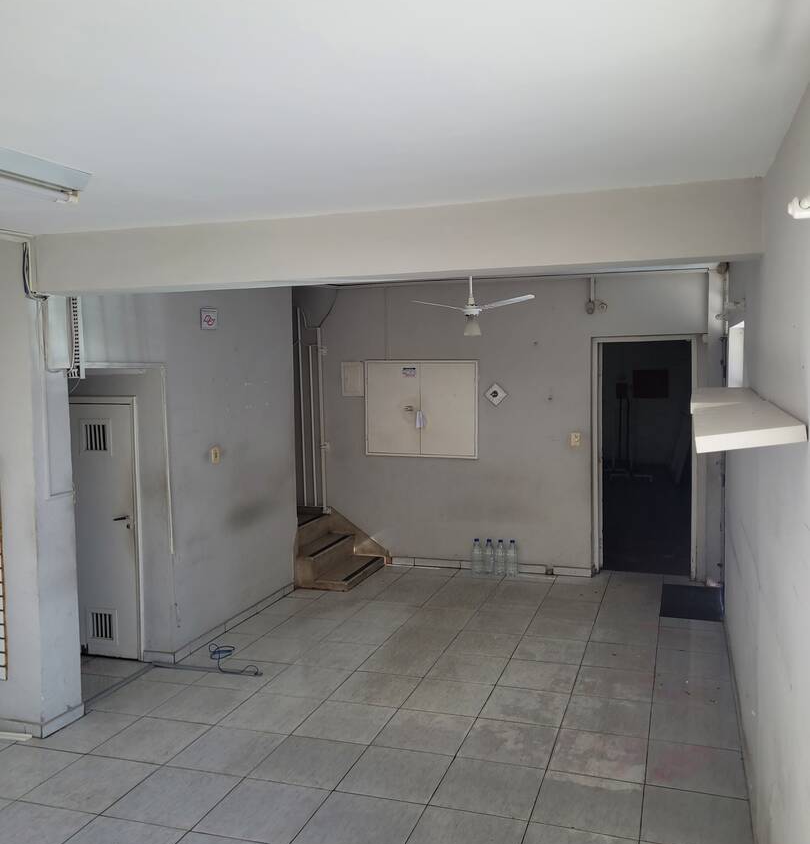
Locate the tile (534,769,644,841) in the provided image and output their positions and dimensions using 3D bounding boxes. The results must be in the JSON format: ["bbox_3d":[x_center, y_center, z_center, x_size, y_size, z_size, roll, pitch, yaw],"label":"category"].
[{"bbox_3d":[0.811,1.669,3.554,0.450,0.010,0.450,0,4,19],"label":"tile"}]

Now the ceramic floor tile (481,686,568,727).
[{"bbox_3d":[0.674,1.587,4.521,0.445,0.010,0.445,0,4,19],"label":"ceramic floor tile"}]

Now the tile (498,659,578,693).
[{"bbox_3d":[0.833,1.575,5.023,0.451,0.010,0.451,0,4,19],"label":"tile"}]

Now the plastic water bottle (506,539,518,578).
[{"bbox_3d":[0.980,1.232,7.316,0.094,0.335,0.094,0,4,19],"label":"plastic water bottle"}]

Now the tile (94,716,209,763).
[{"bbox_3d":[-1.319,1.670,4.258,0.445,0.010,0.445,0,4,19],"label":"tile"}]

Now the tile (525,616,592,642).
[{"bbox_3d":[1.112,1.481,5.798,0.447,0.010,0.447,0,4,19],"label":"tile"}]

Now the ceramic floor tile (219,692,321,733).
[{"bbox_3d":[-0.747,1.634,4.539,0.447,0.010,0.447,0,4,19],"label":"ceramic floor tile"}]

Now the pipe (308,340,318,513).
[{"bbox_3d":[-0.881,0.049,7.812,0.020,1.547,0.020,0,4,19],"label":"pipe"}]

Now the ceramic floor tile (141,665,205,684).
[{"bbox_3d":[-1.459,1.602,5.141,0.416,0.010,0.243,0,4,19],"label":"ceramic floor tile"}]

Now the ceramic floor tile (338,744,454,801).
[{"bbox_3d":[-0.043,1.661,3.818,0.445,0.010,0.445,0,4,19],"label":"ceramic floor tile"}]

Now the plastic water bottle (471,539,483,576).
[{"bbox_3d":[0.661,1.237,7.387,0.094,0.335,0.094,0,4,19],"label":"plastic water bottle"}]

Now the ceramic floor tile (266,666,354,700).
[{"bbox_3d":[-0.595,1.591,4.953,0.447,0.010,0.451,0,4,19],"label":"ceramic floor tile"}]

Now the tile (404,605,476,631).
[{"bbox_3d":[0.267,1.512,6.186,0.451,0.010,0.451,0,4,19],"label":"tile"}]

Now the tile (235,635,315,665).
[{"bbox_3d":[-0.886,1.579,5.585,0.450,0.010,0.450,0,4,19],"label":"tile"}]

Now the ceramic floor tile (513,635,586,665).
[{"bbox_3d":[0.979,1.534,5.434,0.450,0.010,0.450,0,4,19],"label":"ceramic floor tile"}]

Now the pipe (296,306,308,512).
[{"bbox_3d":[-1.006,-0.135,8.005,0.025,1.957,0.025,0,4,19],"label":"pipe"}]

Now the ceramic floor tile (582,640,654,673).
[{"bbox_3d":[1.392,1.514,5.227,0.447,0.010,0.447,0,4,19],"label":"ceramic floor tile"}]

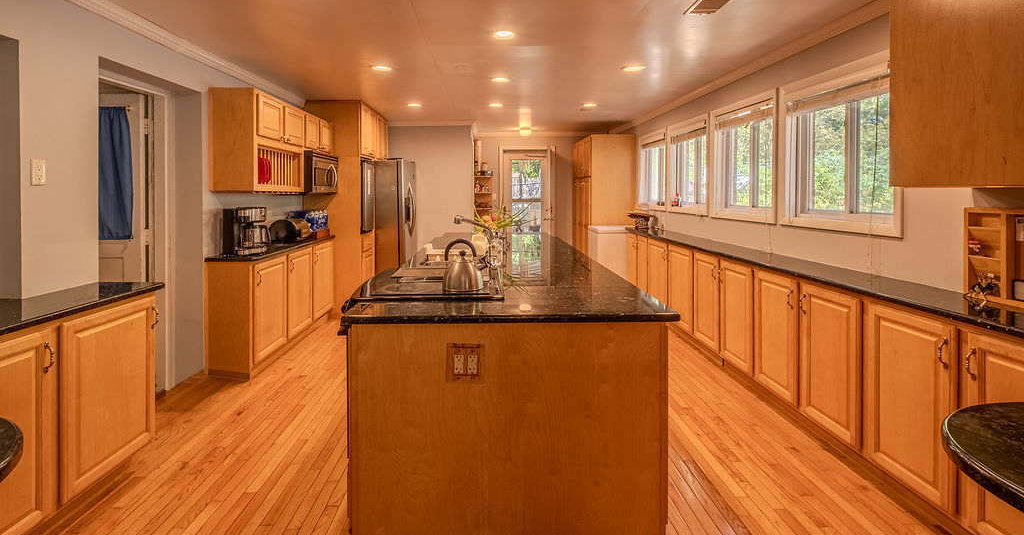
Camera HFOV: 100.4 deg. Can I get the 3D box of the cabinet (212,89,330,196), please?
[{"bbox_3d":[-2.086,-1.069,3.895,0.325,0.753,1.570,0,8,-3],"label":"cabinet"}]

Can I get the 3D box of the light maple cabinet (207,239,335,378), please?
[{"bbox_3d":[-2.101,0.235,3.940,0.340,0.885,1.680,0,8,-3],"label":"light maple cabinet"}]

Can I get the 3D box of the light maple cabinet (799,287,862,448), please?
[{"bbox_3d":[1.788,0.473,2.175,0.360,0.765,0.400,0,8,-3],"label":"light maple cabinet"}]

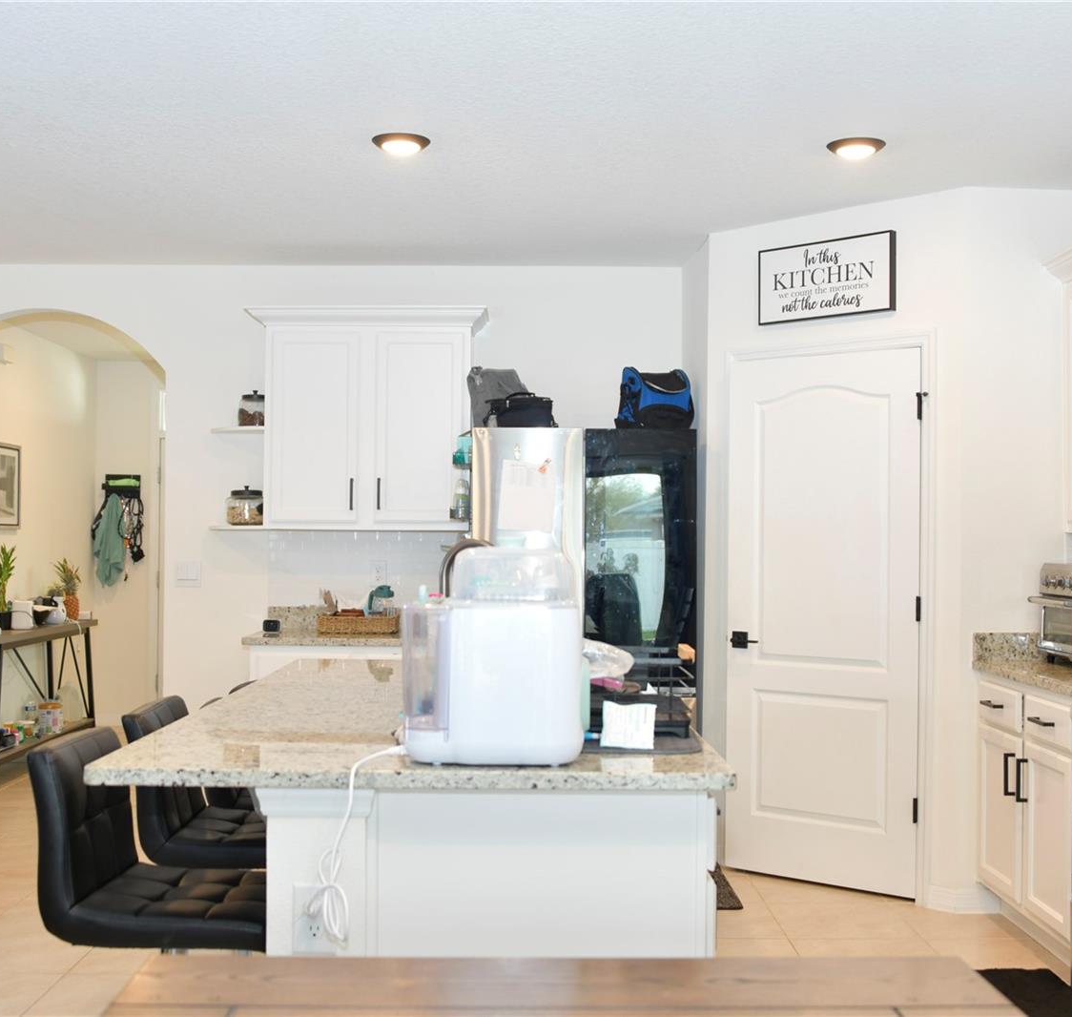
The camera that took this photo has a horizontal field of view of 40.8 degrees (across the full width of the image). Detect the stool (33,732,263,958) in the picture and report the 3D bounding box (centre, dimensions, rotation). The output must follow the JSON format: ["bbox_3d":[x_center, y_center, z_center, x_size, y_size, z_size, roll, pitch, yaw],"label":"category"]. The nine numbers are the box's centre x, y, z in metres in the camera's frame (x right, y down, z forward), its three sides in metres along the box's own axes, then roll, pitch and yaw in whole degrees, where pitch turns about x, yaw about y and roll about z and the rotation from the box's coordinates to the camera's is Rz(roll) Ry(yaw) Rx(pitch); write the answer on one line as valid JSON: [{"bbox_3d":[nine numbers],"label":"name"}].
[{"bbox_3d":[-0.713,0.927,2.872,0.482,0.925,0.425,0,-1,0],"label":"stool"}]

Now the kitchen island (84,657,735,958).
[{"bbox_3d":[-0.236,0.964,3.862,1.178,0.915,2.510,0,-1,0],"label":"kitchen island"}]

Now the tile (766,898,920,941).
[{"bbox_3d":[1.079,1.462,5.080,0.454,0.010,0.456,0,-1,0],"label":"tile"}]

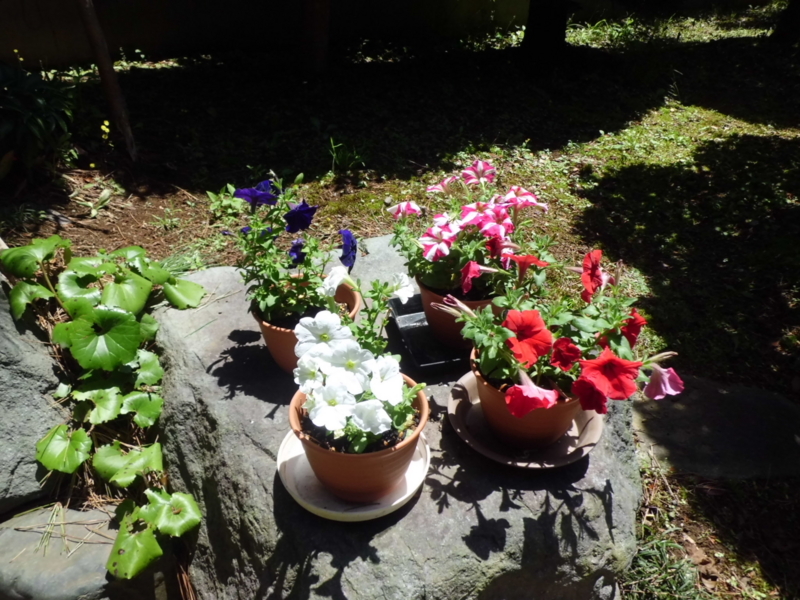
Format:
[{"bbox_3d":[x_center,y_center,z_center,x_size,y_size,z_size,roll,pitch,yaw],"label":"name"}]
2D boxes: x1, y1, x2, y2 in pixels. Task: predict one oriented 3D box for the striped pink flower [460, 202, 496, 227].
[{"bbox_3d":[0.133,-0.143,1.005,0.060,0.035,0.052,15,49,21],"label":"striped pink flower"}]

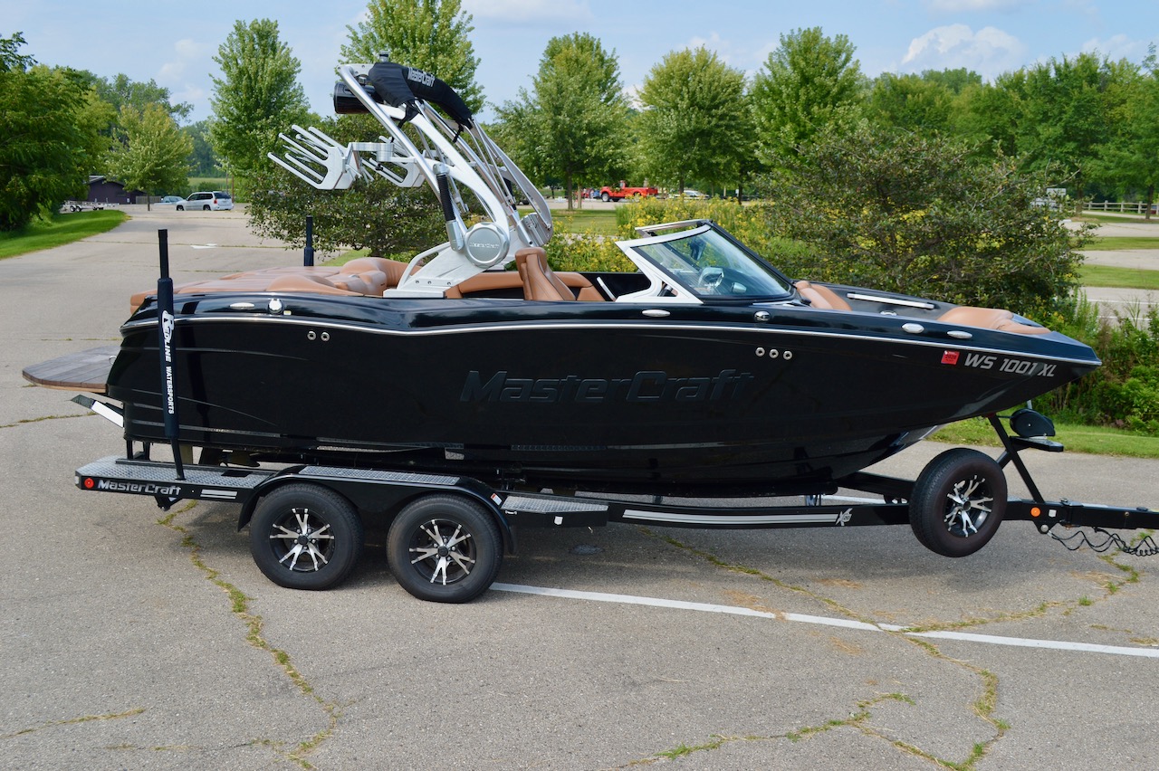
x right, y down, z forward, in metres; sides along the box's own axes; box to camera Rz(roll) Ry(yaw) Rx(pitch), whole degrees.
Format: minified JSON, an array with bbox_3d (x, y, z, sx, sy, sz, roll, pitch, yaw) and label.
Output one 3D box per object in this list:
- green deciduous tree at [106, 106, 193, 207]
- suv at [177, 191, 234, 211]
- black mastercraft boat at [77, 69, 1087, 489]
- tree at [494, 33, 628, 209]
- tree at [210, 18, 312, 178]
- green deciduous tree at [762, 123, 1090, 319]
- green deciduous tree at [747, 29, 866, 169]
[{"bbox_3d":[-33.452,-17.696,90.006,6.894,8.216,6.894,-3,11,-20],"label":"green deciduous tree"},{"bbox_3d":[-30.954,-15.149,96.000,4.900,1.800,1.900,6,11,26],"label":"suv"},{"bbox_3d":[0.162,-0.655,7.872,6.567,2.720,2.550,4,10,6],"label":"black mastercraft boat"},{"bbox_3d":[-1.109,-18.411,81.014,9.371,12.054,9.371,1,10,-1],"label":"tree"},{"bbox_3d":[-21.982,-18.575,80.016,7.254,13.054,7.254,-2,10,-15],"label":"tree"},{"bbox_3d":[6.378,-2.988,21.505,6.134,3.798,5.546,4,10,16],"label":"green deciduous tree"},{"bbox_3d":[16.447,-19.352,84.015,8.667,12.750,8.667,3,10,10],"label":"green deciduous tree"}]

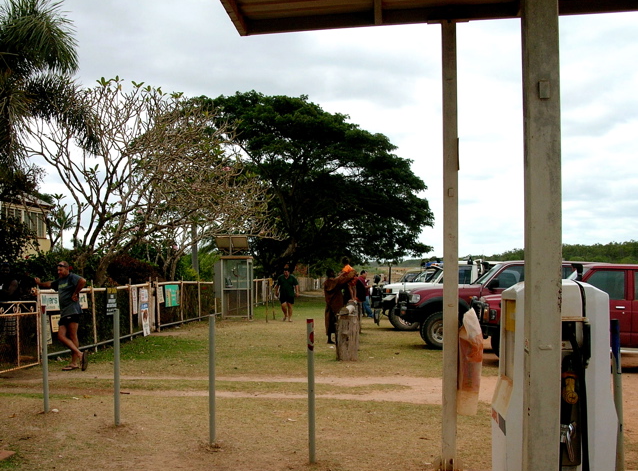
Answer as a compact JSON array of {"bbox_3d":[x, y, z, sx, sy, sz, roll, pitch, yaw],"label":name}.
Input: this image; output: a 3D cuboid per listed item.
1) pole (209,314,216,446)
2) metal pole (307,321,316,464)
[{"bbox_3d":[-0.988,1.351,6.221,0.060,1.206,0.060,0,-3,0],"label":"pole"},{"bbox_3d":[-0.055,1.317,5.635,0.060,1.211,0.060,0,-3,0],"label":"metal pole"}]

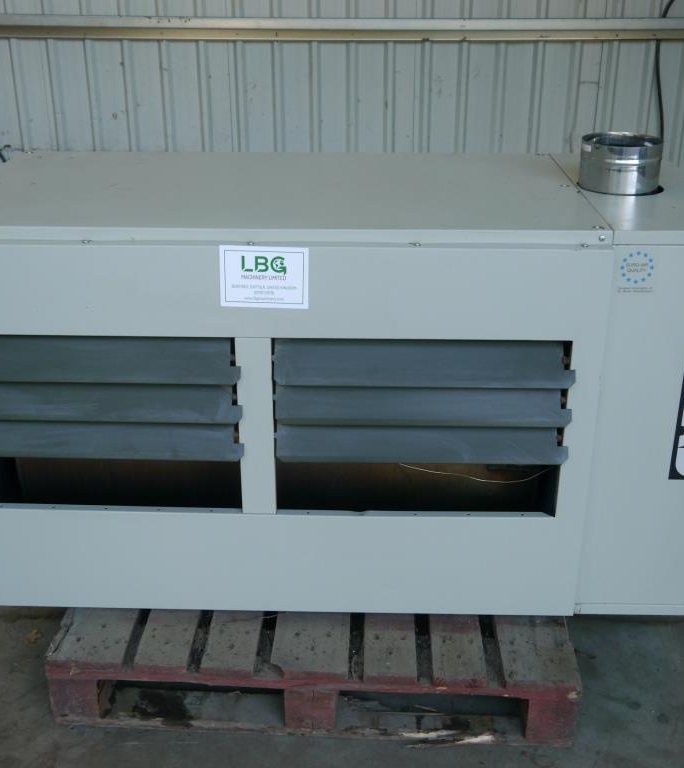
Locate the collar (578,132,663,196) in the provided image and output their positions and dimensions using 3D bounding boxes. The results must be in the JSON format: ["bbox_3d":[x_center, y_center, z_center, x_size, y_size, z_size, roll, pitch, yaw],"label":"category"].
[{"bbox_3d":[0.559,-0.443,2.017,0.155,0.095,0.155,1,24,1],"label":"collar"}]

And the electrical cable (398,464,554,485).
[{"bbox_3d":[0.259,0.174,1.937,0.300,0.042,0.045,1,24,1],"label":"electrical cable"}]

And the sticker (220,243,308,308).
[{"bbox_3d":[-0.134,-0.183,1.742,0.153,0.111,0.002,1,24,1],"label":"sticker"}]

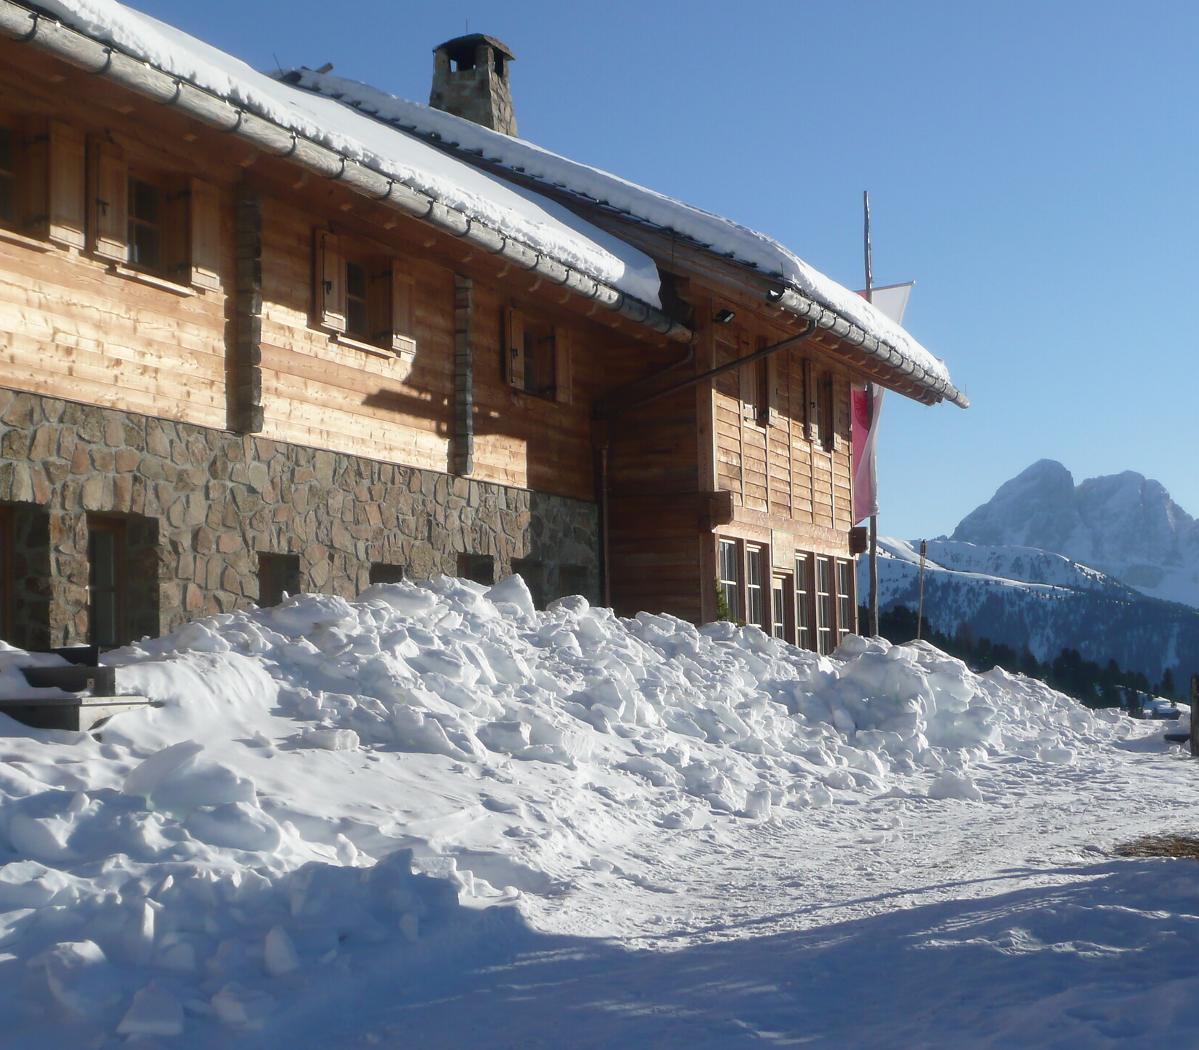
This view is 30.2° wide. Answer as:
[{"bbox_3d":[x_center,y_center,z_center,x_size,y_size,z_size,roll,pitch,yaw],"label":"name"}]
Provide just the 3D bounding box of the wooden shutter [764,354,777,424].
[{"bbox_3d":[2.390,-1.960,31.063,0.075,1.187,0.470,-3,-4,19],"label":"wooden shutter"}]

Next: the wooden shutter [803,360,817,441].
[{"bbox_3d":[3.183,-1.823,33.303,0.075,1.187,0.470,-3,-4,19],"label":"wooden shutter"}]

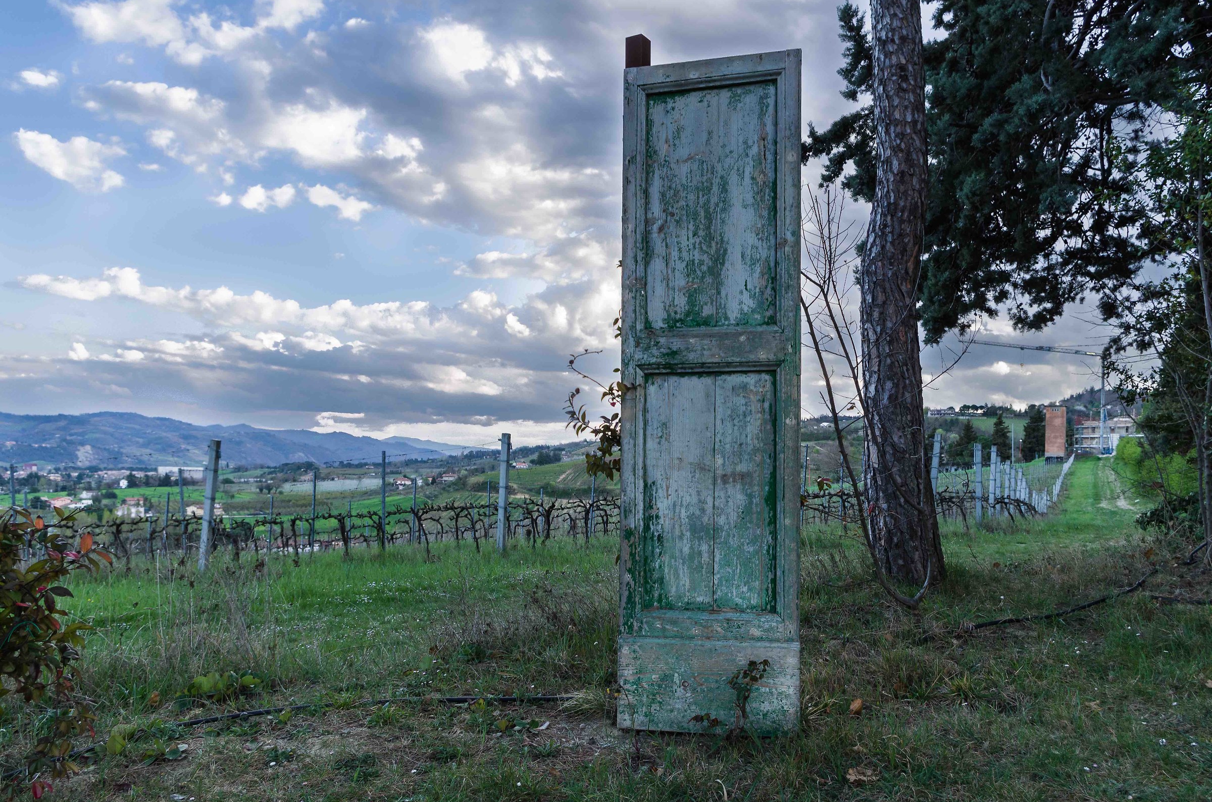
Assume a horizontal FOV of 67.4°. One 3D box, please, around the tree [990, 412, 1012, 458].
[{"bbox_3d":[76.115,6.840,175.000,4.000,9.000,4.000,1,-2,0],"label":"tree"}]

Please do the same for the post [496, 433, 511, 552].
[{"bbox_3d":[-1.714,1.543,15.300,0.115,1.990,0.115,2,-2,16],"label":"post"}]

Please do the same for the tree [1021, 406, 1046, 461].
[{"bbox_3d":[85.040,6.566,180.000,5.600,11.200,5.600,1,-2,0],"label":"tree"}]

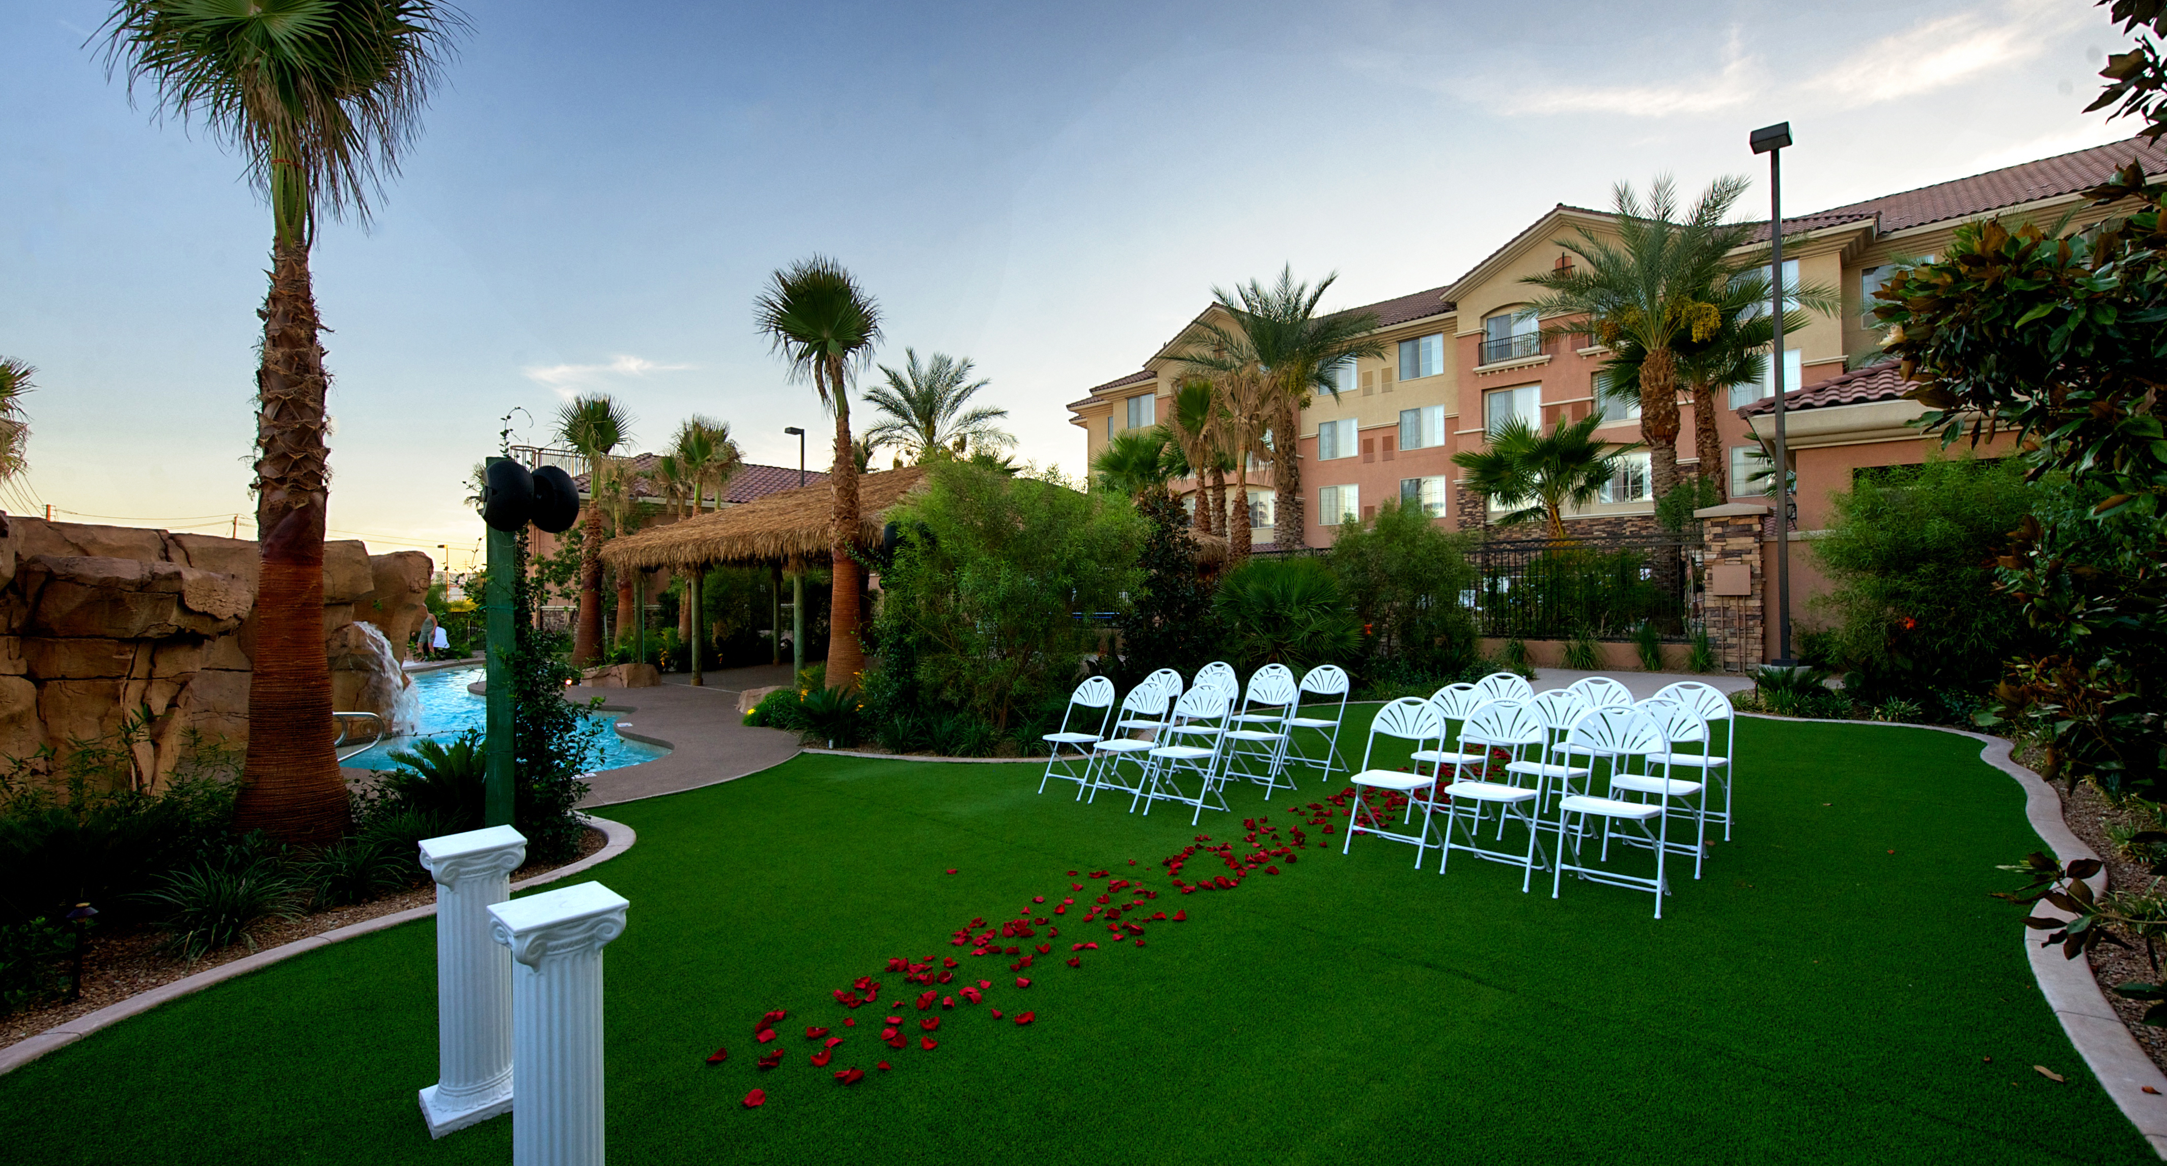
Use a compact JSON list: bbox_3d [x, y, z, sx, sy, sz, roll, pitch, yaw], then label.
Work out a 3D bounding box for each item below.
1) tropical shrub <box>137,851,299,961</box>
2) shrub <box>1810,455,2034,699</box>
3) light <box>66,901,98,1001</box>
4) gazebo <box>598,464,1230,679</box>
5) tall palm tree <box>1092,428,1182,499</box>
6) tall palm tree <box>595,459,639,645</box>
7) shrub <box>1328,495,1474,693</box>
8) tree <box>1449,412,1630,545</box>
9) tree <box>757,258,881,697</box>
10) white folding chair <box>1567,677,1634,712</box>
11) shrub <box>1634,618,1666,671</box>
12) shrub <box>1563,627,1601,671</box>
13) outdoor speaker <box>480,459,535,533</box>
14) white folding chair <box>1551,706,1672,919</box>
[{"bbox_3d":[-3.933,1.413,3.842,0.550,0.400,0.550,-1,0,44],"label":"tropical shrub"},{"bbox_3d":[11.577,-0.149,11.601,2.400,3.200,2.200,-1,0,43],"label":"shrub"},{"bbox_3d":[-3.618,1.318,3.038,0.090,0.370,0.090,0,-1,0],"label":"light"},{"bbox_3d":[-3.747,-0.133,14.899,9.900,3.800,5.900,-1,-1,41],"label":"gazebo"},{"bbox_3d":[1.544,-1.254,23.938,2.500,6.319,2.500,0,-1,0],"label":"tall palm tree"},{"bbox_3d":[-14.073,-0.897,25.500,1.400,5.900,1.400,-1,-1,0],"label":"tall palm tree"},{"bbox_3d":[4.737,0.188,12.500,2.100,2.750,1.900,-1,-1,0],"label":"shrub"},{"bbox_3d":[9.626,-1.000,17.550,3.250,5.039,3.250,0,-1,0],"label":"tree"},{"bbox_3d":[-3.324,-1.212,10.600,1.520,5.779,1.520,0,-1,0],"label":"tree"},{"bbox_3d":[3.426,1.107,5.690,0.490,0.877,0.450,0,-1,-44],"label":"white folding chair"},{"bbox_3d":[9.750,1.031,14.494,0.500,0.920,0.500,-1,0,34],"label":"shrub"},{"bbox_3d":[8.408,1.127,14.200,0.600,0.740,0.580,-1,-1,0],"label":"shrub"},{"bbox_3d":[-3.349,-0.502,4.900,0.310,0.420,0.410,-1,0,12],"label":"outdoor speaker"},{"bbox_3d":[2.556,1.075,4.064,0.455,0.860,0.500,-1,-2,42],"label":"white folding chair"}]

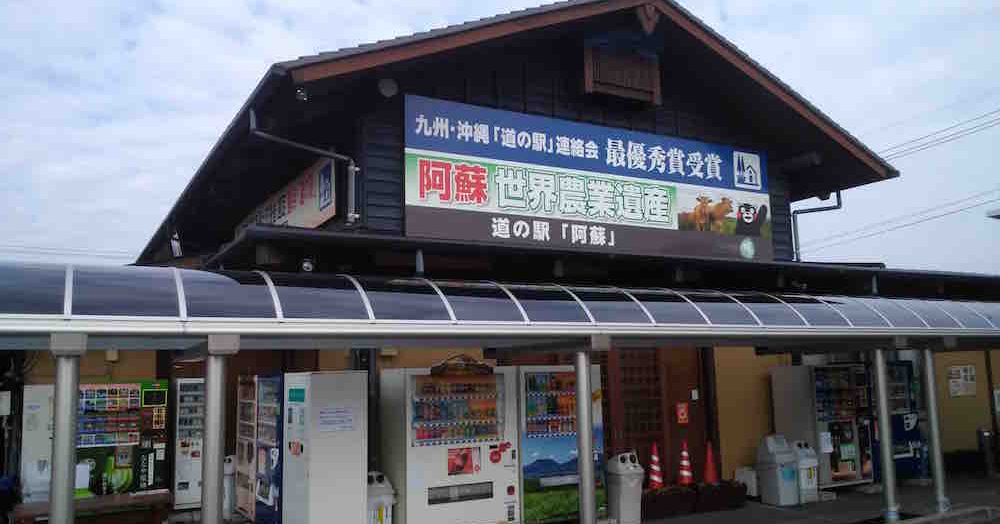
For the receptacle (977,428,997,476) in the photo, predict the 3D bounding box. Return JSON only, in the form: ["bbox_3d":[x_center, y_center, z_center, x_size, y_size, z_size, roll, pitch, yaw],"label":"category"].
[{"bbox_3d":[8.420,3.297,13.500,0.290,0.820,0.290,3,-9,-31],"label":"receptacle"}]

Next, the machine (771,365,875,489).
[{"bbox_3d":[5.153,2.590,12.517,1.270,1.827,0.780,3,-9,-31],"label":"machine"}]

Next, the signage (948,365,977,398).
[{"bbox_3d":[8.585,2.231,14.500,0.880,0.580,0.030,3,-9,-31],"label":"signage"}]

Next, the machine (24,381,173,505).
[{"bbox_3d":[-5.367,2.527,10.350,1.620,1.820,0.750,3,-9,-29],"label":"machine"}]

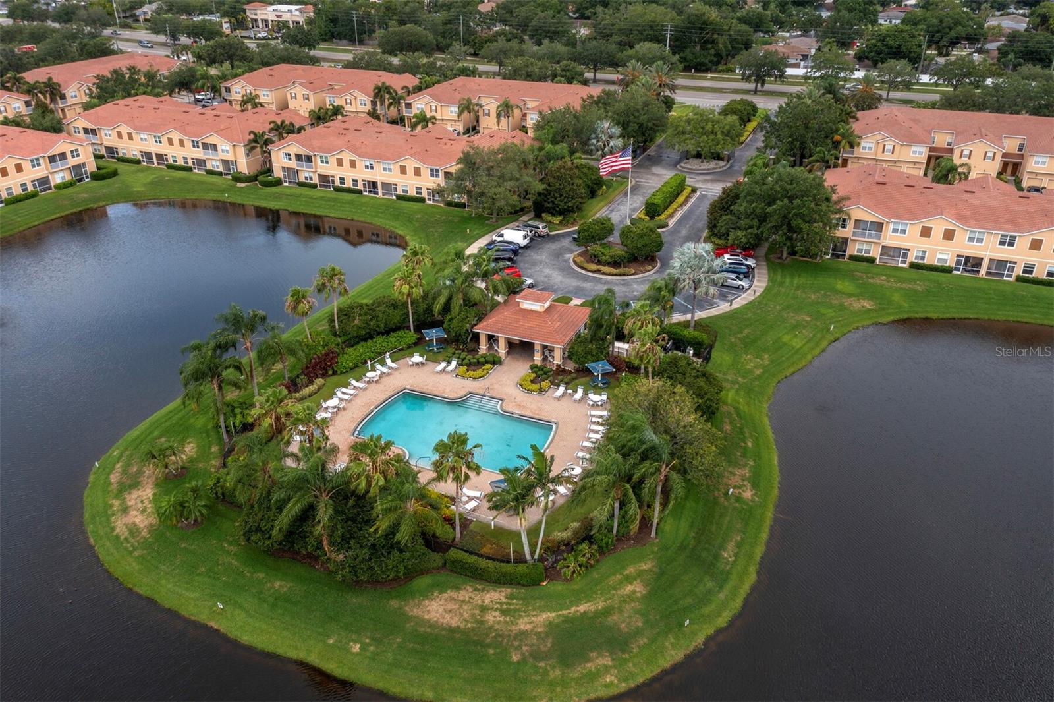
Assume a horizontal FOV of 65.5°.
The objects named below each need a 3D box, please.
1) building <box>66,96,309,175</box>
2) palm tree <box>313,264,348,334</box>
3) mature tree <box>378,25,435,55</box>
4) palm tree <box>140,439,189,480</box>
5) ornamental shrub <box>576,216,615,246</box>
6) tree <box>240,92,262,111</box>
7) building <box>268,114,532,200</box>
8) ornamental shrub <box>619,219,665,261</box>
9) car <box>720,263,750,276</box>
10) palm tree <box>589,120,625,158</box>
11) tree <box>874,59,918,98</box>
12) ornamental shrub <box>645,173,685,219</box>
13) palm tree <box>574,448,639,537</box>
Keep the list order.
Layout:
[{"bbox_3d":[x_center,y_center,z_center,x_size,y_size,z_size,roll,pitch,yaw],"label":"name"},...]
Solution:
[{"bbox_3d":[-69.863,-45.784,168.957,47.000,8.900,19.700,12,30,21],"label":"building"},{"bbox_3d":[-20.554,-4.544,87.494,3.700,9.200,3.700,0,28,0],"label":"palm tree"},{"bbox_3d":[-39.793,-102.915,272.499,18.500,9.600,18.500,0,28,0],"label":"mature tree"},{"bbox_3d":[-30.086,9.240,68.398,3.600,2.900,3.600,0,28,0],"label":"palm tree"},{"bbox_3d":[9.880,-17.010,117.830,5.400,4.500,5.200,-1,29,0],"label":"ornamental shrub"},{"bbox_3d":[-64.061,-57.479,191.043,5.800,5.400,5.800,11,30,20],"label":"tree"},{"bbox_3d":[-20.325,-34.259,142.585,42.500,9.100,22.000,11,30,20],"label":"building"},{"bbox_3d":[15.540,-14.893,110.940,5.800,5.000,5.800,0,28,0],"label":"ornamental shrub"},{"bbox_3d":[27.520,-10.970,109.430,4.350,1.600,1.820,8,30,16],"label":"car"},{"bbox_3d":[15.252,-40.237,157.718,6.500,8.130,6.500,-1,28,0],"label":"palm tree"},{"bbox_3d":[90.620,-66.520,201.660,9.690,9.200,9.690,-1,29,0],"label":"tree"},{"bbox_3d":[22.943,-25.610,134.204,1.850,2.000,17.600,11,30,21],"label":"ornamental shrub"},{"bbox_3d":[5.834,10.811,59.924,4.900,7.600,4.900,0,28,0],"label":"palm tree"}]

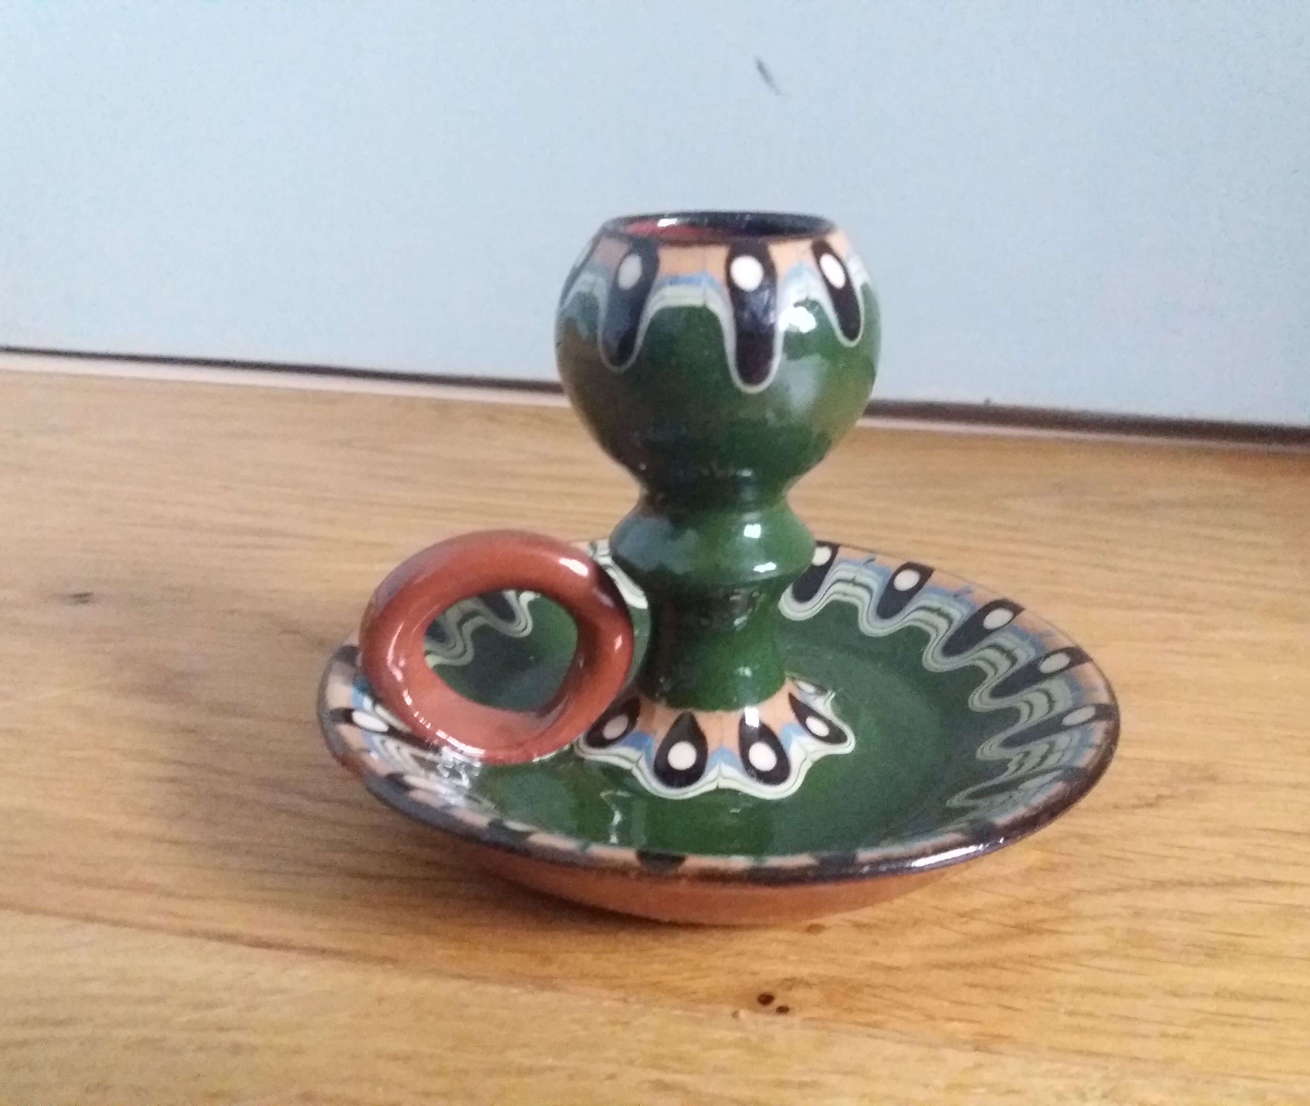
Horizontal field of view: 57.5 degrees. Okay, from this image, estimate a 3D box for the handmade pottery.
[{"bbox_3d":[0.009,-0.004,0.175,0.116,0.086,0.116,-10,23,-26],"label":"handmade pottery"}]

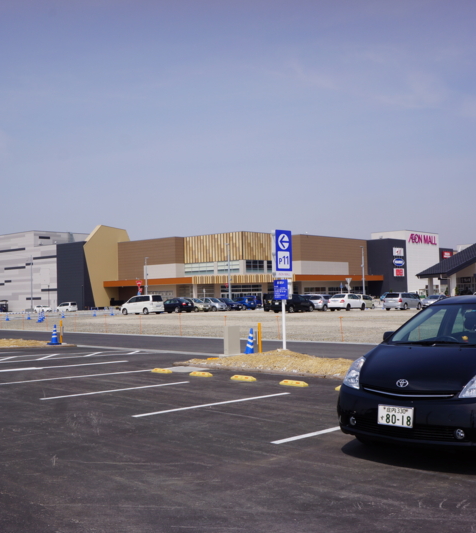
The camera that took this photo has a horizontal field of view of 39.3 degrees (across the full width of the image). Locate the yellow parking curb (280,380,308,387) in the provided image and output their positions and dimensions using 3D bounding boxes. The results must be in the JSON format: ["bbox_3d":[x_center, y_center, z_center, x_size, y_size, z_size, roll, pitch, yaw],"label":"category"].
[{"bbox_3d":[0.976,2.026,11.608,0.140,0.100,0.590,2,-4,-44],"label":"yellow parking curb"}]

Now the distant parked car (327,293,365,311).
[{"bbox_3d":[9.730,3.169,59.304,1.695,1.530,4.400,-4,-3,40],"label":"distant parked car"}]

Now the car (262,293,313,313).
[{"bbox_3d":[4.819,3.197,57.517,1.740,1.540,4.450,-4,-4,43],"label":"car"}]

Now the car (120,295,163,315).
[{"bbox_3d":[-8.928,3.575,61.983,4.770,1.770,1.800,-4,-3,40],"label":"car"}]

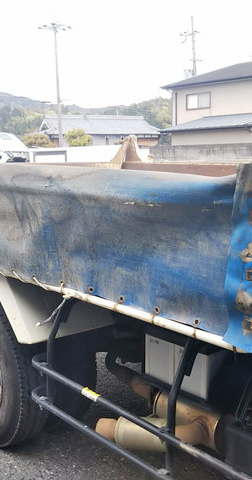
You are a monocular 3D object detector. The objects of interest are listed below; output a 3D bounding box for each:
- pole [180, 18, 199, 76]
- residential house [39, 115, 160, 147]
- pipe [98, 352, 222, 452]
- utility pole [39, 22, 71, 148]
[{"bbox_3d":[4.992,-10.636,41.939,1.600,11.969,0.900,-1,8,0],"label":"pole"},{"bbox_3d":[-2.628,-8.484,50.737,11.000,5.591,7.000,-5,9,-24],"label":"residential house"},{"bbox_3d":[0.136,0.717,2.369,0.340,0.330,0.680,-8,11,-40],"label":"pipe"},{"bbox_3d":[-4.320,-8.763,36.113,2.000,10.333,0.900,-1,8,0],"label":"utility pole"}]

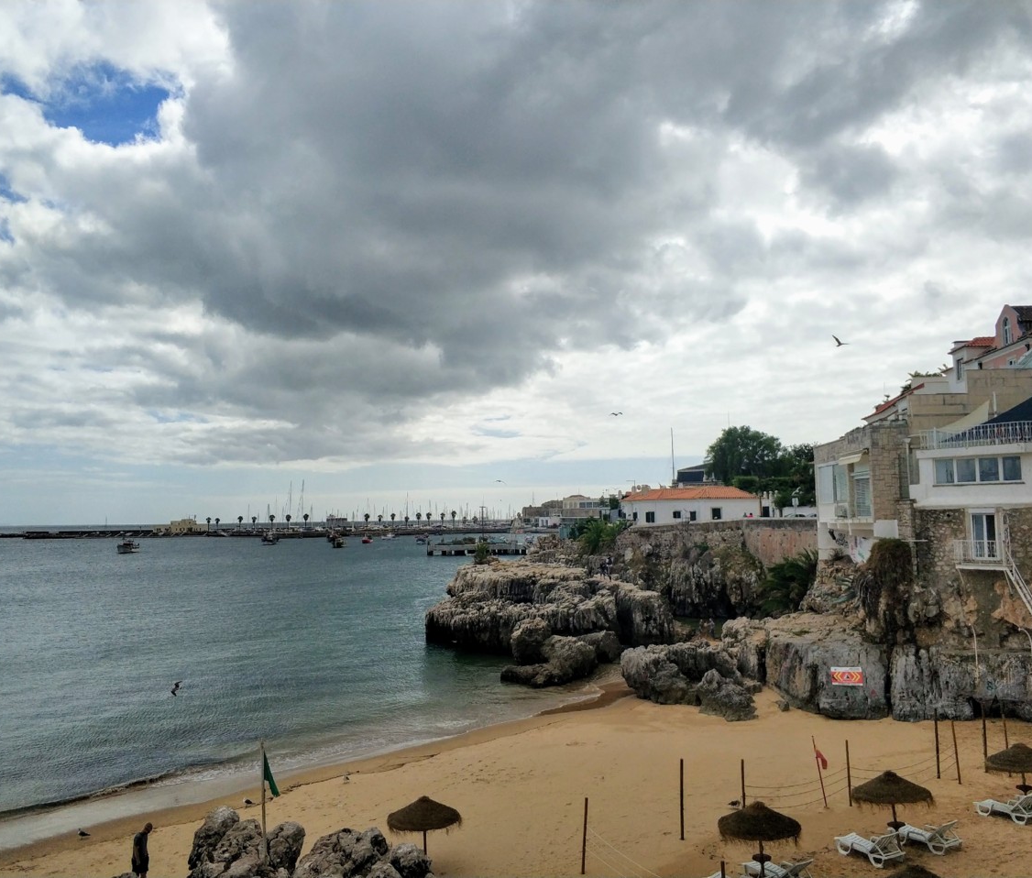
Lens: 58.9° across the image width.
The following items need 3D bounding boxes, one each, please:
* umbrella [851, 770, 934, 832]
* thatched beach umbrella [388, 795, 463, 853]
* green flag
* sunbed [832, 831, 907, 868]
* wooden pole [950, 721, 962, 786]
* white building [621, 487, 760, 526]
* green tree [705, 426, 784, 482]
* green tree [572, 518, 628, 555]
[{"bbox_3d":[9.417,9.224,22.650,2.040,2.000,2.040,-7,-5,21],"label":"umbrella"},{"bbox_3d":[-2.465,10.727,24.900,2.030,2.000,2.030,-1,-5,-6],"label":"thatched beach umbrella"},{"bbox_3d":[-5.620,7.715,21.000,0.400,1.040,0.180,1,-5,-15],"label":"green flag"},{"bbox_3d":[8.623,9.825,22.314,0.690,0.780,1.790,2,-8,-23],"label":"sunbed"},{"bbox_3d":[13.005,9.270,27.000,0.080,1.950,0.080,-7,-6,24],"label":"wooden pole"},{"bbox_3d":[17.950,7.020,94.000,13.000,4.100,7.000,-2,-5,19],"label":"white building"},{"bbox_3d":[29.771,2.827,120.000,10.300,9.200,9.500,-2,-5,14],"label":"green tree"},{"bbox_3d":[7.246,8.434,79.000,4.900,3.400,4.200,-1,-5,5],"label":"green tree"}]

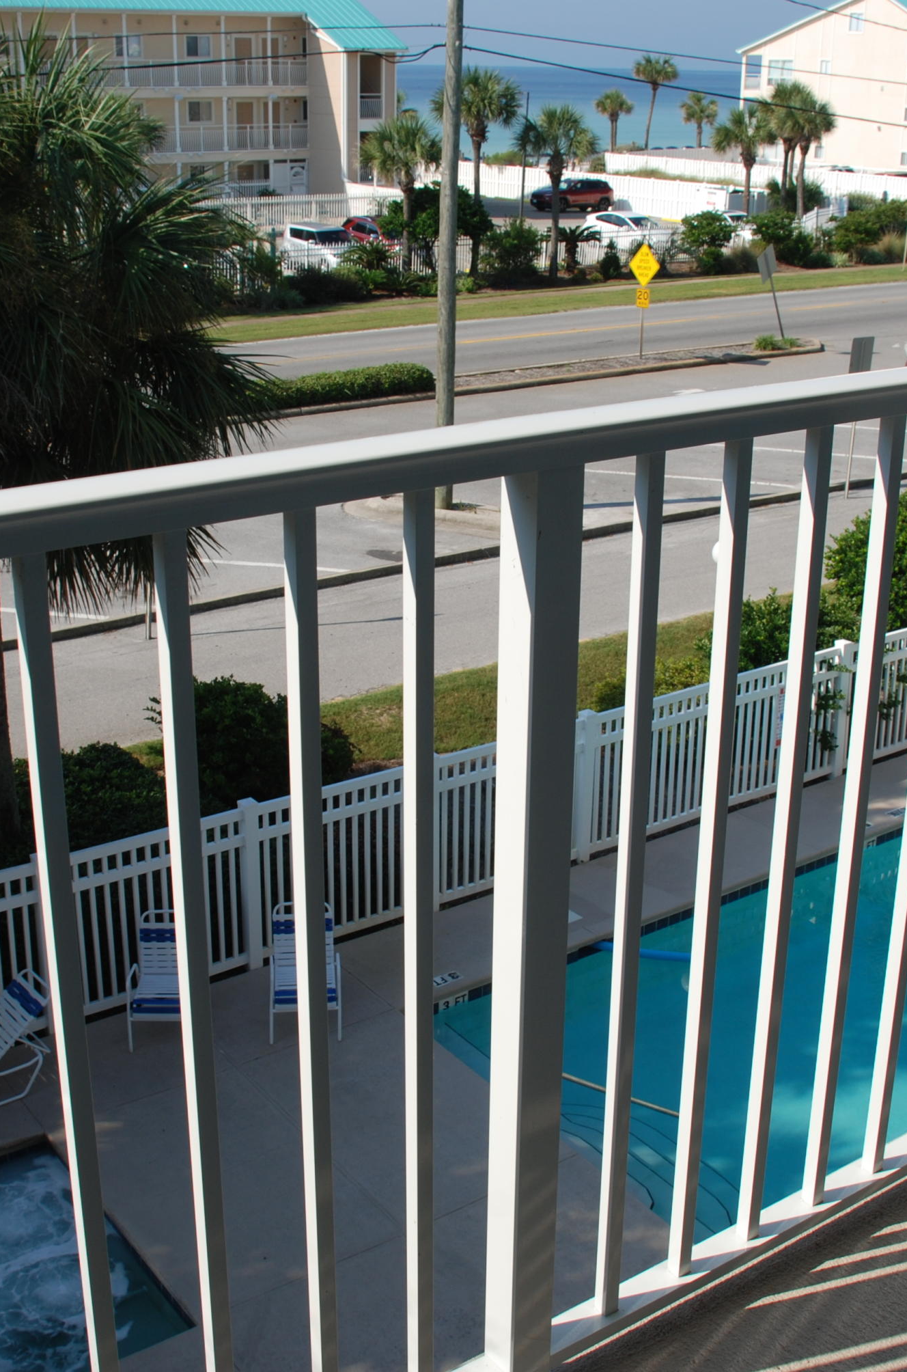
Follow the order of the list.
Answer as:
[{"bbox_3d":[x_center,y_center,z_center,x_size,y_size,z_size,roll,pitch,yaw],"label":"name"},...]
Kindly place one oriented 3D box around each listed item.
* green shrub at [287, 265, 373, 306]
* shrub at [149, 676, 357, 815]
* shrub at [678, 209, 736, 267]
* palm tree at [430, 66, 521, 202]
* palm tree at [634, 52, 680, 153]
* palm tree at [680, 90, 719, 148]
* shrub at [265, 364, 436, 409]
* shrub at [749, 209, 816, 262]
[{"bbox_3d":[-4.064,-13.204,55.924,2.514,1.000,2.000,-1,20,-4],"label":"green shrub"},{"bbox_3d":[-1.816,0.836,15.960,1.900,1.850,1.800,-1,20,-7],"label":"shrub"},{"bbox_3d":[9.757,-16.899,65.019,2.192,2.150,2.192,4,20,8],"label":"shrub"},{"bbox_3d":[0.780,-17.721,59.525,3.200,7.000,3.200,1,20,0],"label":"palm tree"},{"bbox_3d":[14.586,-41.544,123.132,3.300,7.500,3.200,3,20,6],"label":"palm tree"},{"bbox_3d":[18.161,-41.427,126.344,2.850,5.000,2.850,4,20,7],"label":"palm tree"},{"bbox_3d":[-2.731,-7.029,39.679,5.100,0.580,1.200,-12,24,-31],"label":"shrub"},{"bbox_3d":[12.944,-17.725,67.428,2.700,2.000,2.400,5,20,10],"label":"shrub"}]

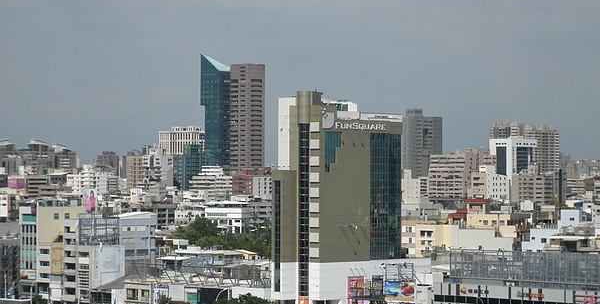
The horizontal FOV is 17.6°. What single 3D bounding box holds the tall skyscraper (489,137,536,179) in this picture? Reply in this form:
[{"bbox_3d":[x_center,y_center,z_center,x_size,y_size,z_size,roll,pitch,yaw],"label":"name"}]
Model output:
[{"bbox_3d":[180.610,21.250,1650.000,29.000,66.000,26.000,1,-1,-44],"label":"tall skyscraper"}]

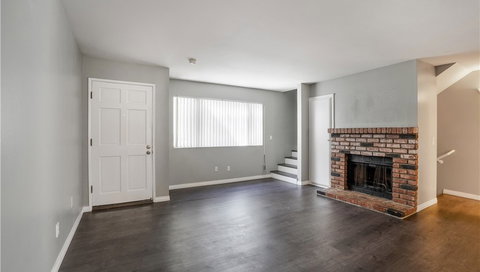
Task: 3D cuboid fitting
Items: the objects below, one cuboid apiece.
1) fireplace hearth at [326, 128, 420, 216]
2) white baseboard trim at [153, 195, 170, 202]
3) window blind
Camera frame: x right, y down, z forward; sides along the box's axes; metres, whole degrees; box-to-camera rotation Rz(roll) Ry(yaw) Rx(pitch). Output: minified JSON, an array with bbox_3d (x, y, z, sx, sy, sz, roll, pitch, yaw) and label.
[{"bbox_3d":[2.130,0.530,3.540,0.500,1.330,1.370,0,1,-33],"label":"fireplace hearth"},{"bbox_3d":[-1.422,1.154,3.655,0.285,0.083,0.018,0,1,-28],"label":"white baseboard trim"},{"bbox_3d":[-0.424,-0.294,4.950,2.330,1.140,0.080,0,1,-27],"label":"window blind"}]

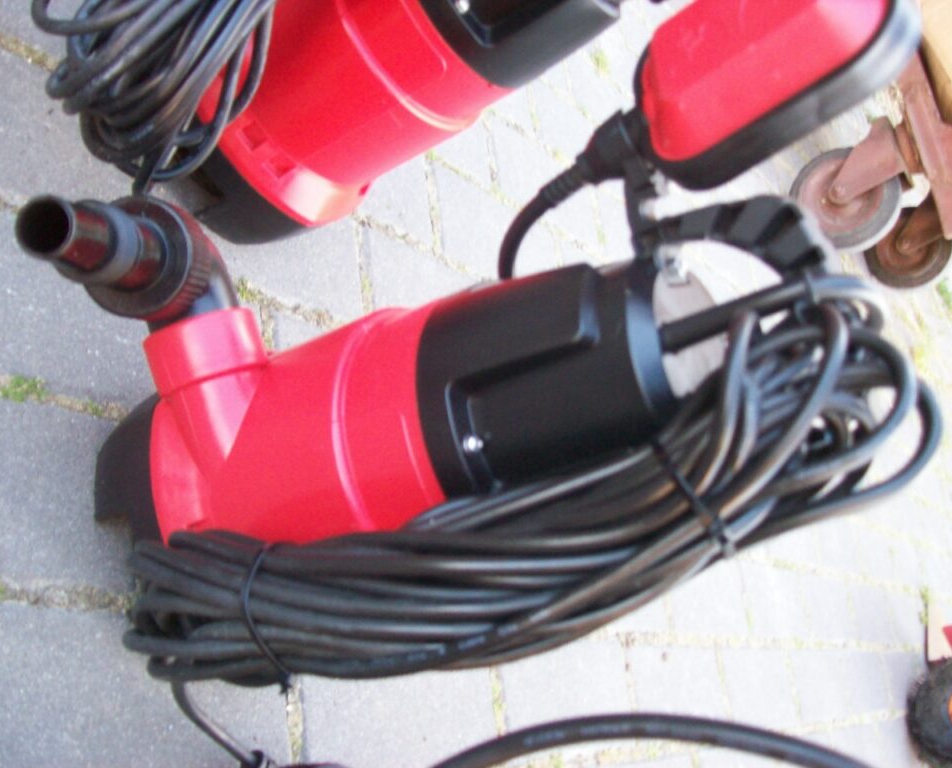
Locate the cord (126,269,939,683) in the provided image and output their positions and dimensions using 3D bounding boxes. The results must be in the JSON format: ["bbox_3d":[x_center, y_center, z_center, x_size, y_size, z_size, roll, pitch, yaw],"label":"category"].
[{"bbox_3d":[-0.006,0.068,0.478,0.080,0.385,0.100,20,57,-52],"label":"cord"}]

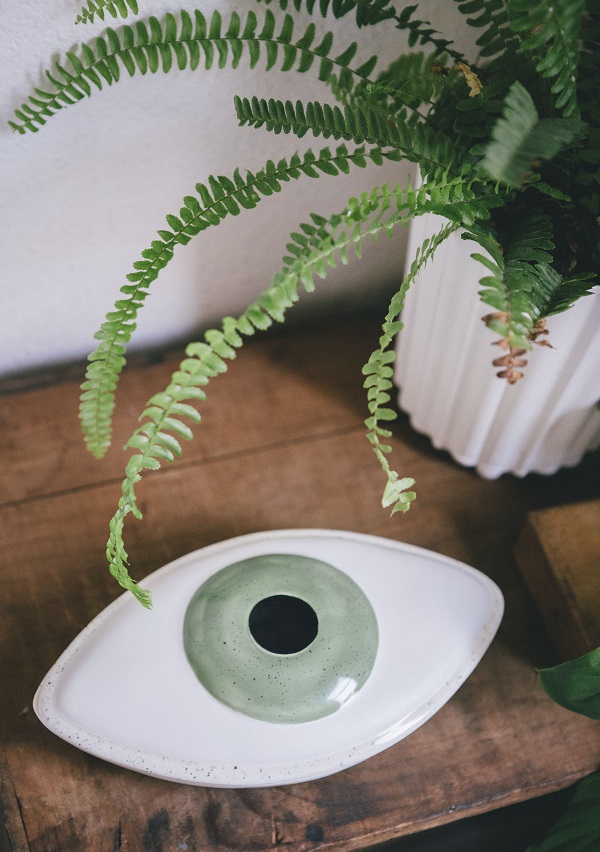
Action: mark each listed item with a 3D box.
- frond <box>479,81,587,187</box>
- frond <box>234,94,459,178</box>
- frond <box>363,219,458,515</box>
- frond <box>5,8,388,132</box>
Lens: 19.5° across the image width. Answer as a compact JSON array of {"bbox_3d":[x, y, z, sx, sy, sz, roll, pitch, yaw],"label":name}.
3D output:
[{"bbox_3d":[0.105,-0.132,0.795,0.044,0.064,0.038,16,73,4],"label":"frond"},{"bbox_3d":[0.026,-0.150,0.917,0.133,0.026,0.036,10,46,-33],"label":"frond"},{"bbox_3d":[0.059,-0.032,0.978,0.037,0.117,0.111,5,51,-5],"label":"frond"},{"bbox_3d":[-0.058,-0.185,0.918,0.191,0.058,0.034,-1,52,-10],"label":"frond"}]

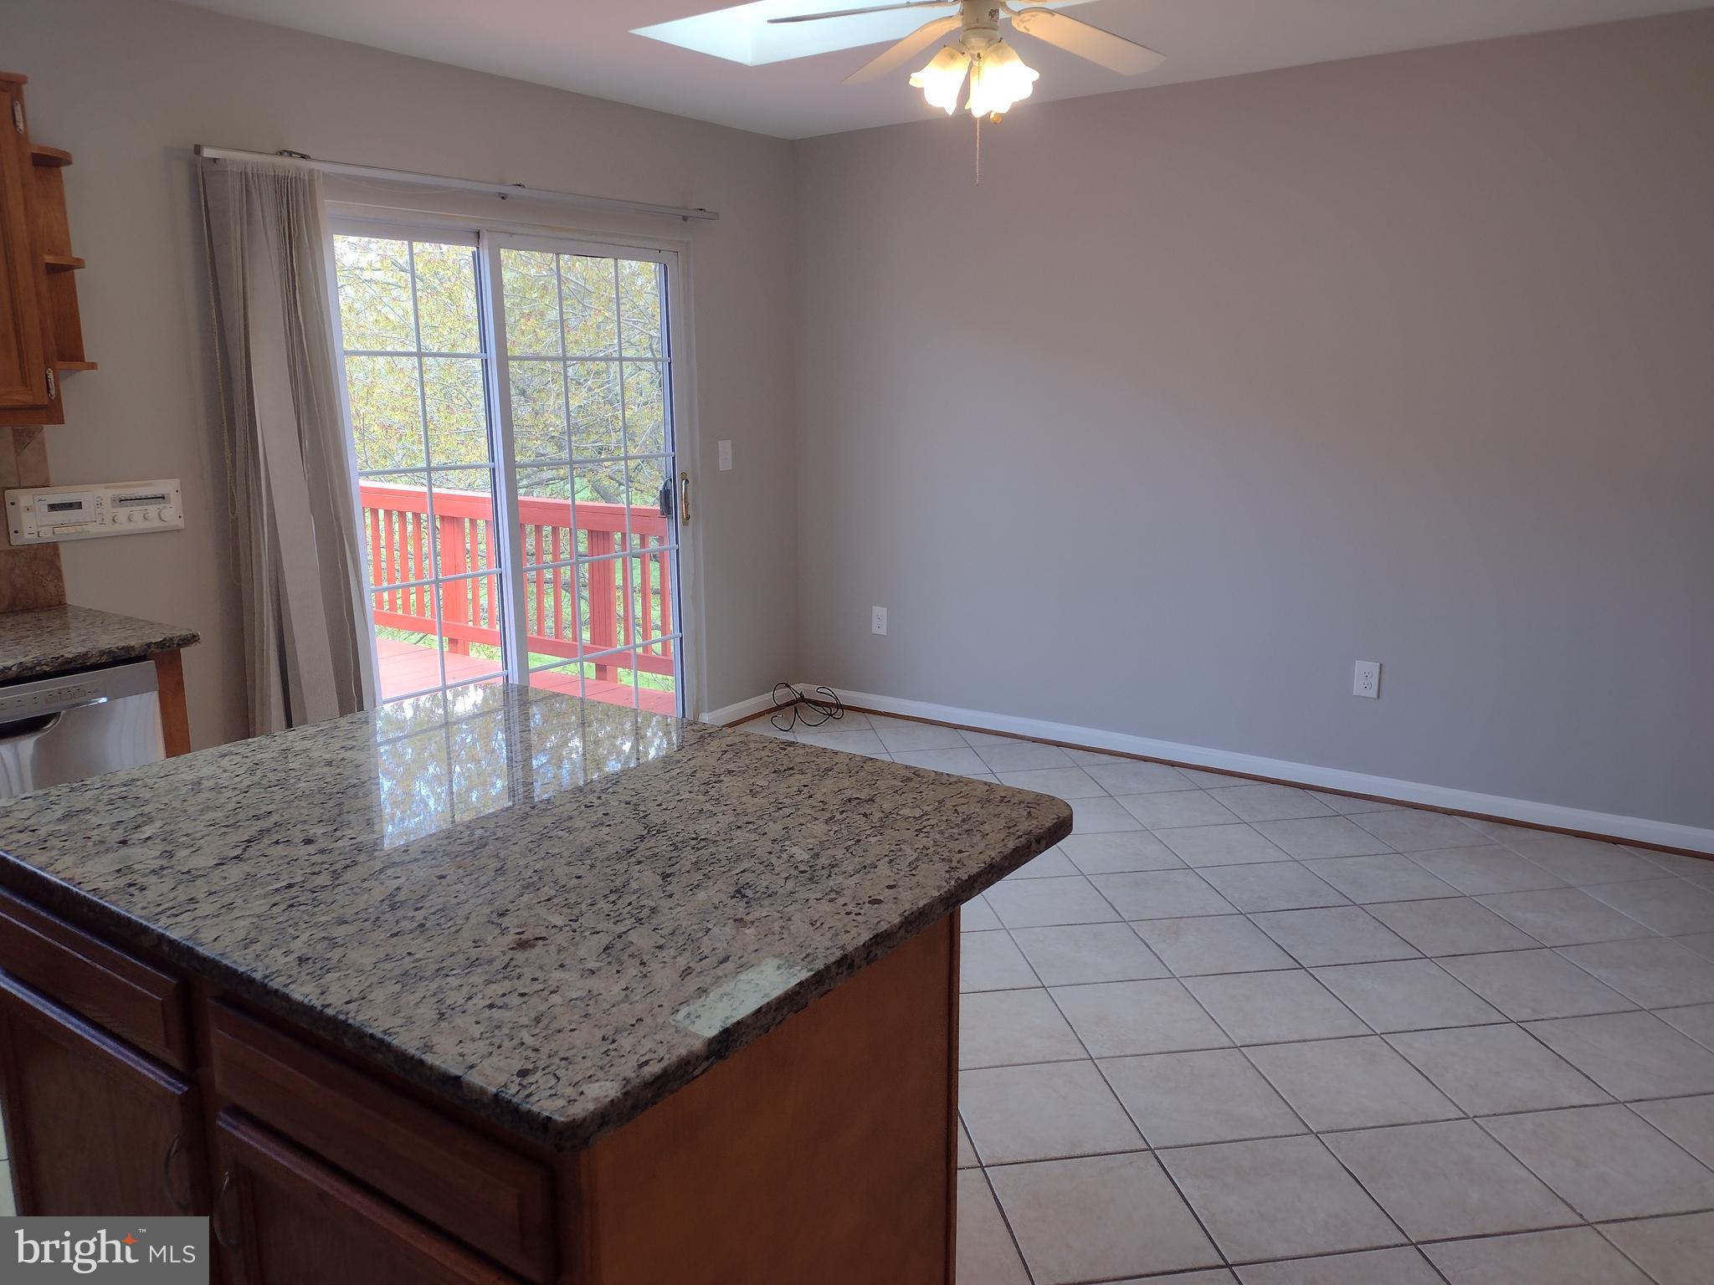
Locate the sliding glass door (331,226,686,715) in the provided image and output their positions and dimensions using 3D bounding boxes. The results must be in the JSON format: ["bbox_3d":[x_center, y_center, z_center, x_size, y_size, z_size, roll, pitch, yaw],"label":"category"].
[{"bbox_3d":[-1.180,-0.420,4.627,0.110,1.926,1.780,8,15,33],"label":"sliding glass door"}]

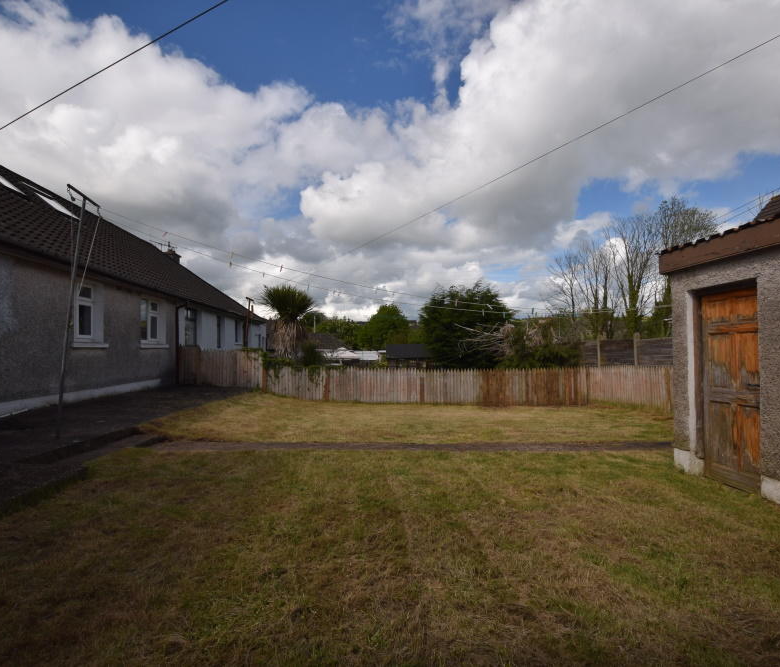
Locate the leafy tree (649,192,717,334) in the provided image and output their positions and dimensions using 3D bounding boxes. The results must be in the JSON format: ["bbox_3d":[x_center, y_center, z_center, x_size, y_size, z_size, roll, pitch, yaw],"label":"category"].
[{"bbox_3d":[20.547,-3.357,29.122,5.080,12.570,5.080,0,-2,0],"label":"leafy tree"}]

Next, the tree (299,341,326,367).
[{"bbox_3d":[-2.376,1.062,12.773,0.860,1.690,0.860,0,-2,0],"label":"tree"}]

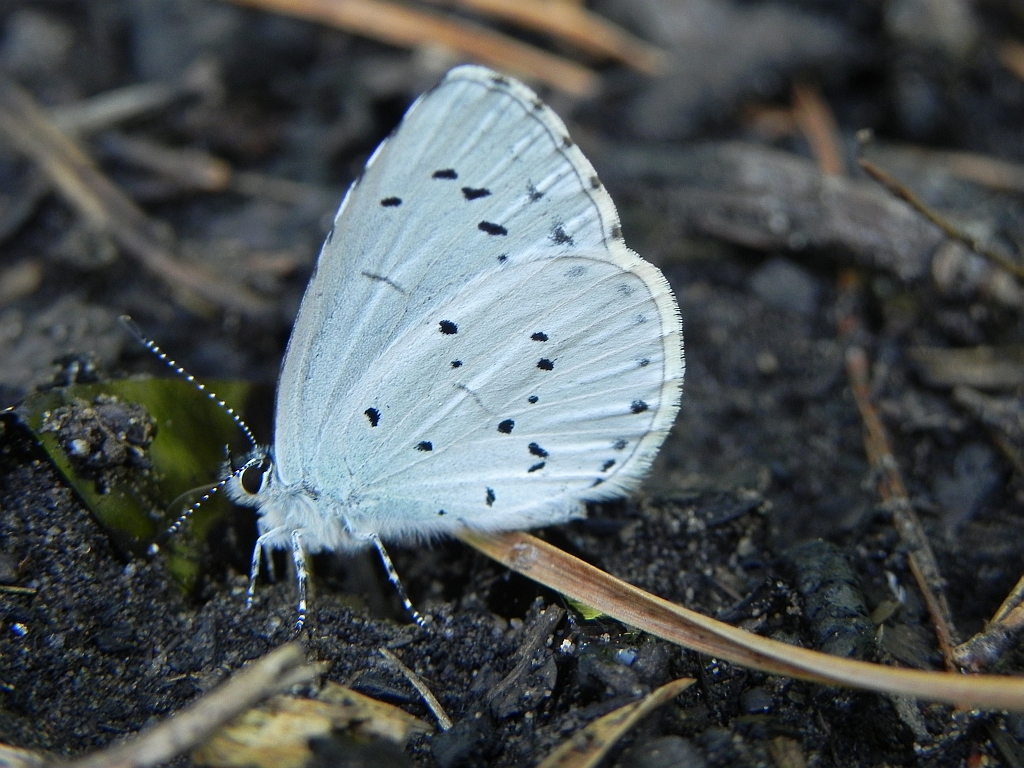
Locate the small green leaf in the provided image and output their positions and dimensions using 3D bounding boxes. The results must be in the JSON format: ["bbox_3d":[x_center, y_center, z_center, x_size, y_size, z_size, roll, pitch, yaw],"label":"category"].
[{"bbox_3d":[-0.013,0.003,0.099,0.008,0.003,0.011,0,33,0],"label":"small green leaf"}]

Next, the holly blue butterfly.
[{"bbox_3d":[-0.002,-0.001,0.092,0.015,0.019,0.005,-1,23,-3],"label":"holly blue butterfly"}]

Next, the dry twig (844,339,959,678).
[{"bbox_3d":[0.014,0.004,0.103,0.002,0.001,0.025,0,25,-1],"label":"dry twig"}]

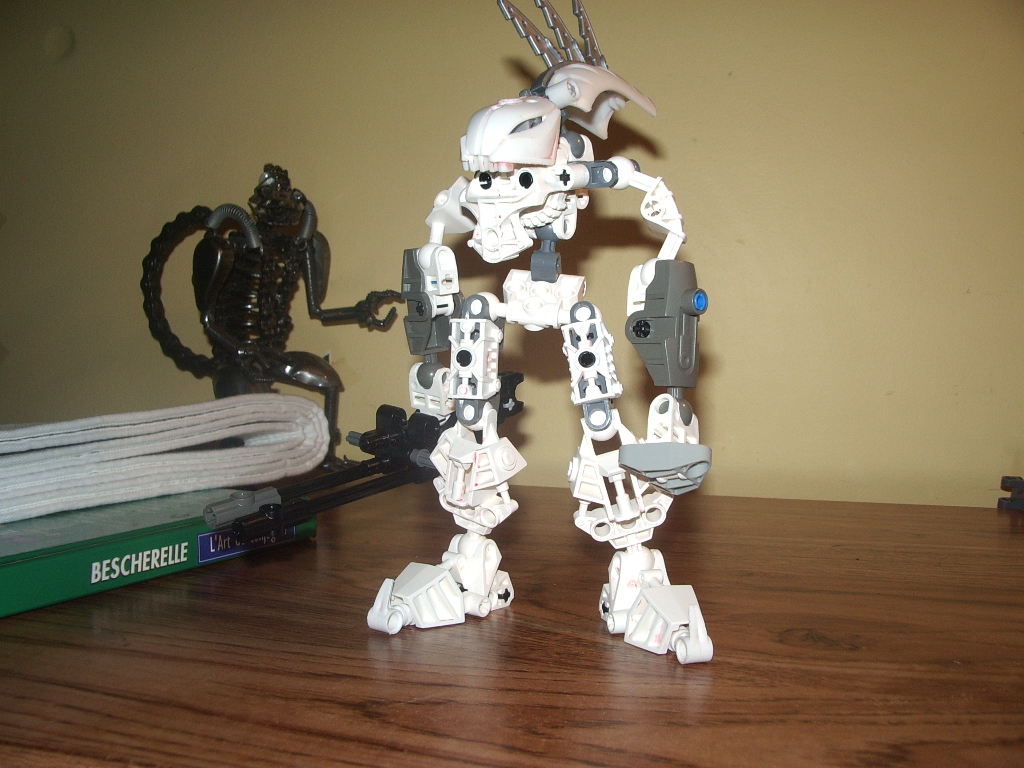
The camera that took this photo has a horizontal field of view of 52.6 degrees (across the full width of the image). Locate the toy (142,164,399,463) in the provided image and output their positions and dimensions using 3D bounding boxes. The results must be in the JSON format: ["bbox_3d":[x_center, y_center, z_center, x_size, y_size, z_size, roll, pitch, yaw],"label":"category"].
[{"bbox_3d":[-0.137,-0.035,0.595,0.120,0.170,0.088,4,7,33],"label":"toy"}]

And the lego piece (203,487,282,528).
[{"bbox_3d":[-0.083,0.038,0.319,0.007,0.008,0.024,9,13,37],"label":"lego piece"}]

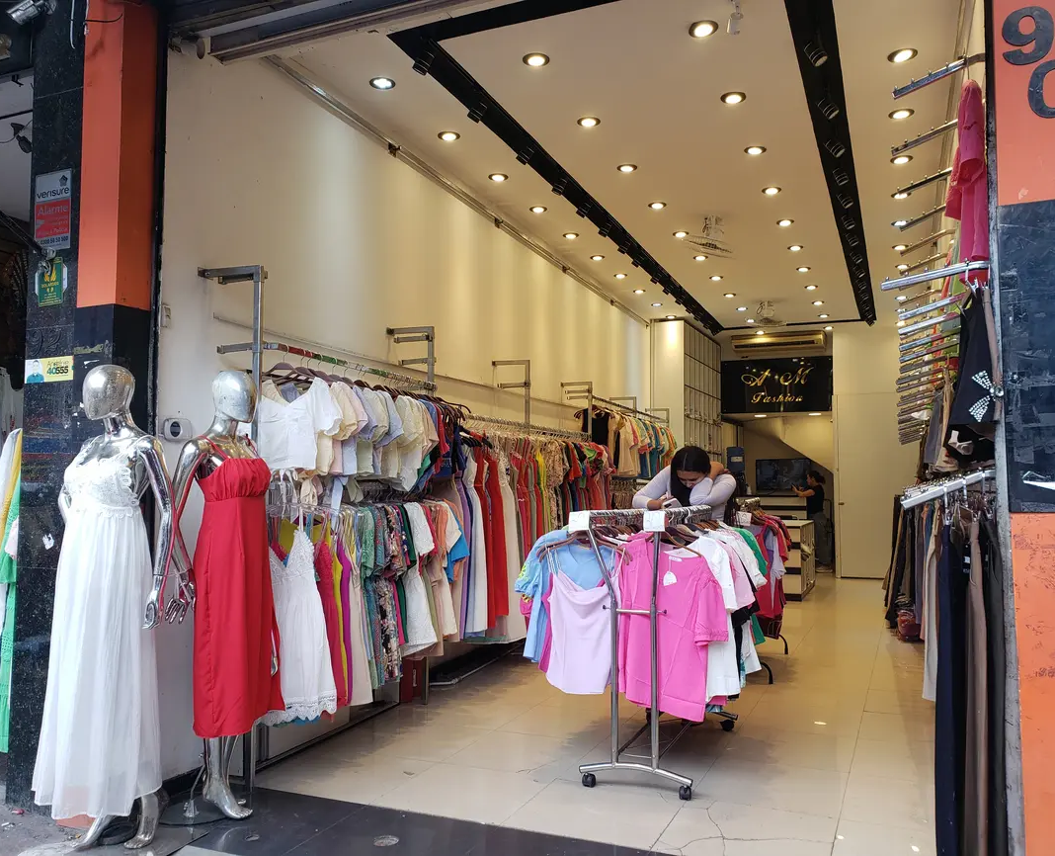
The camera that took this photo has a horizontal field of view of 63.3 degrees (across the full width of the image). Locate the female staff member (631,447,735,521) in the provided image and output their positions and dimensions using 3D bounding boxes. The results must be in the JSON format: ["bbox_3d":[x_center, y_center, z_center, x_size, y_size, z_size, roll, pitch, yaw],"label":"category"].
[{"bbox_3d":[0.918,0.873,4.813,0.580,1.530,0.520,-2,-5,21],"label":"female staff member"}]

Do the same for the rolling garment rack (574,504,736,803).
[{"bbox_3d":[0.665,0.998,4.207,0.500,1.210,1.330,-1,-4,21],"label":"rolling garment rack"}]

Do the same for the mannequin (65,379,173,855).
[{"bbox_3d":[-1.535,0.640,3.177,0.510,1.760,0.390,-1,-4,19],"label":"mannequin"}]

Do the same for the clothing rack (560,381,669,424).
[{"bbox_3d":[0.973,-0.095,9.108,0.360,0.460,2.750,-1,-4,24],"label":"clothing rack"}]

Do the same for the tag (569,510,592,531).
[{"bbox_3d":[0.231,0.412,3.783,0.092,0.088,0.012,-2,-5,23],"label":"tag"}]

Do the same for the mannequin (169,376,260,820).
[{"bbox_3d":[-1.216,0.653,3.500,0.380,1.790,0.480,-2,-5,30],"label":"mannequin"}]

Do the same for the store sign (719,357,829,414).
[{"bbox_3d":[3.721,-0.638,12.859,1.620,0.800,0.050,-1,-4,24],"label":"store sign"}]

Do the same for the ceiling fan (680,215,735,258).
[{"bbox_3d":[1.487,-1.558,6.937,0.420,0.330,0.420,-2,-5,23],"label":"ceiling fan"}]

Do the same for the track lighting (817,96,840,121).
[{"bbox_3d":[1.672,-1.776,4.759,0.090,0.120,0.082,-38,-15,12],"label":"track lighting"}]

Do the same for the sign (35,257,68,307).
[{"bbox_3d":[-1.988,-0.607,3.561,0.185,0.200,0.020,-1,-4,24],"label":"sign"}]

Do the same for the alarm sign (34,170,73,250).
[{"bbox_3d":[-2.138,-0.973,3.859,0.230,0.370,0.012,-2,-5,23],"label":"alarm sign"}]

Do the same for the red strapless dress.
[{"bbox_3d":[-1.214,0.688,3.580,0.300,1.150,0.390,-2,-5,35],"label":"red strapless dress"}]

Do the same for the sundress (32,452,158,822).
[{"bbox_3d":[-1.630,0.768,3.300,0.460,1.370,0.420,-1,-5,12],"label":"sundress"}]

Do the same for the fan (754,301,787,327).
[{"bbox_3d":[3.014,-1.407,10.814,0.460,0.310,0.460,-1,-4,24],"label":"fan"}]

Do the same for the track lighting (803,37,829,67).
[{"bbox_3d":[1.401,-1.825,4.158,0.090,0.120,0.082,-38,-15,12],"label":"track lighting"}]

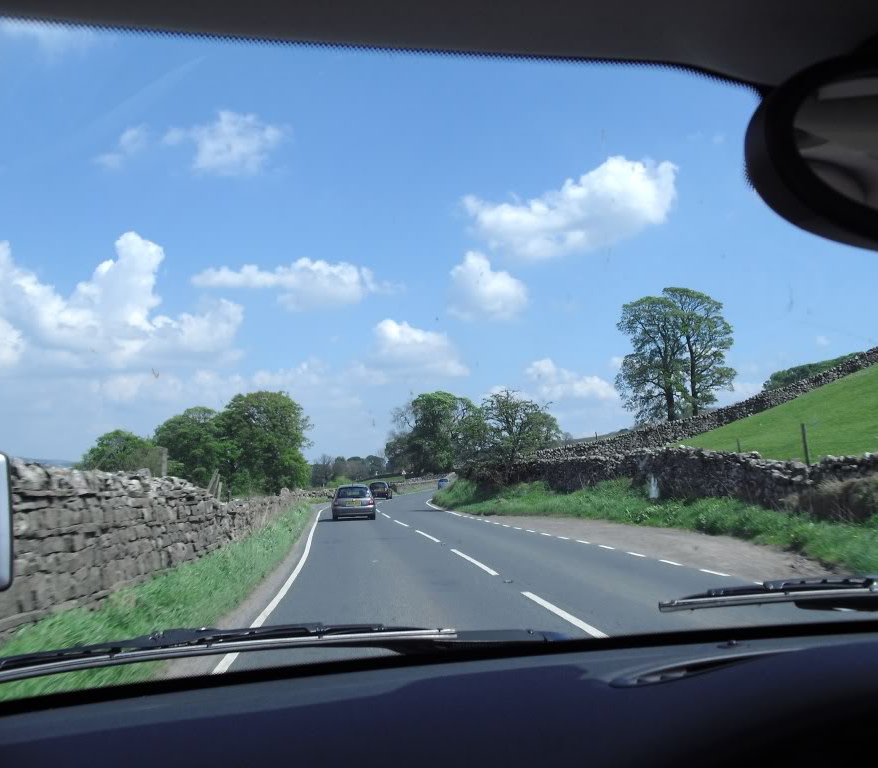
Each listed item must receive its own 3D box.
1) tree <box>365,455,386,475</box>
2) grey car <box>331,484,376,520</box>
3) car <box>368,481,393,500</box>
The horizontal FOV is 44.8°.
[{"bbox_3d":[-21.600,27.200,360.000,6.800,7.000,6.800,0,-5,0],"label":"tree"},{"bbox_3d":[-3.400,4.630,42.200,1.660,1.420,3.850,0,-5,-6],"label":"grey car"},{"bbox_3d":[-5.060,9.320,93.500,1.680,1.550,4.150,-1,-5,3],"label":"car"}]

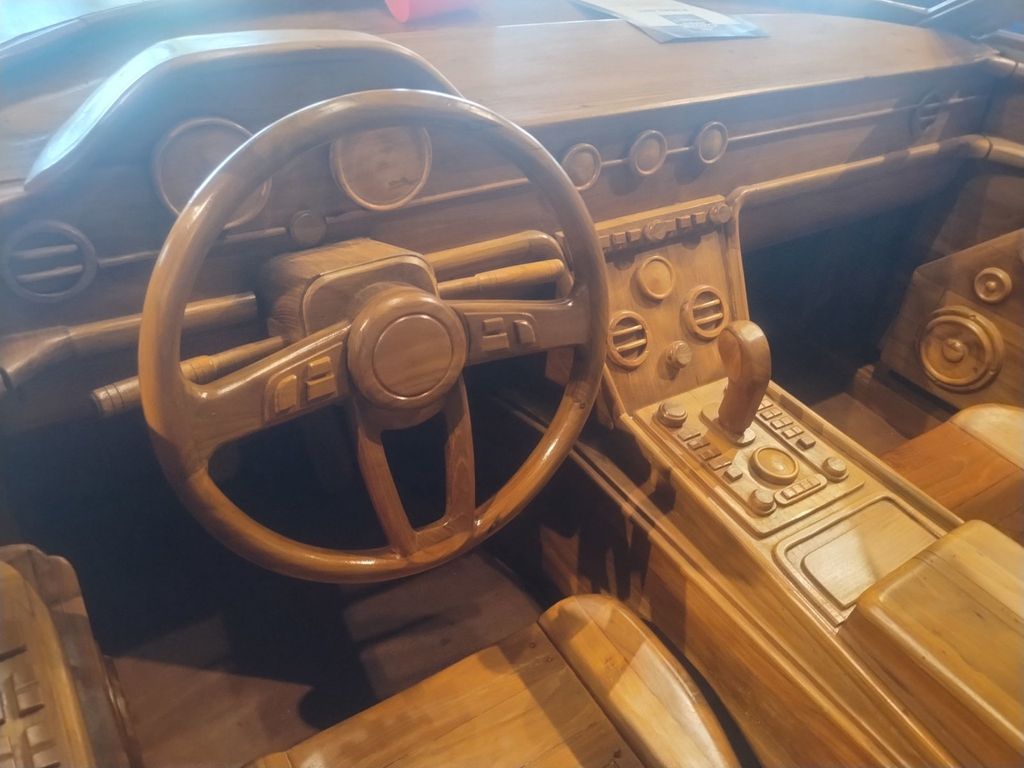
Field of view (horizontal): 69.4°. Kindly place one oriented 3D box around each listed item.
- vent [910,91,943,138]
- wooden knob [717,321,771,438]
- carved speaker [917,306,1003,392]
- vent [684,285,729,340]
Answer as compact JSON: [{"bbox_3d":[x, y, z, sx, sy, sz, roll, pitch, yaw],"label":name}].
[{"bbox_3d":[0.675,-0.436,1.200,0.074,0.074,0.014,-19,33,-25],"label":"vent"},{"bbox_3d":[0.290,0.000,0.934,0.046,0.140,0.060,-17,41,-22],"label":"wooden knob"},{"bbox_3d":[0.798,-0.060,1.325,0.025,0.154,0.154,-13,40,-26],"label":"carved speaker"},{"bbox_3d":[0.274,-0.102,1.045,0.069,0.069,0.016,-20,8,-25],"label":"vent"}]

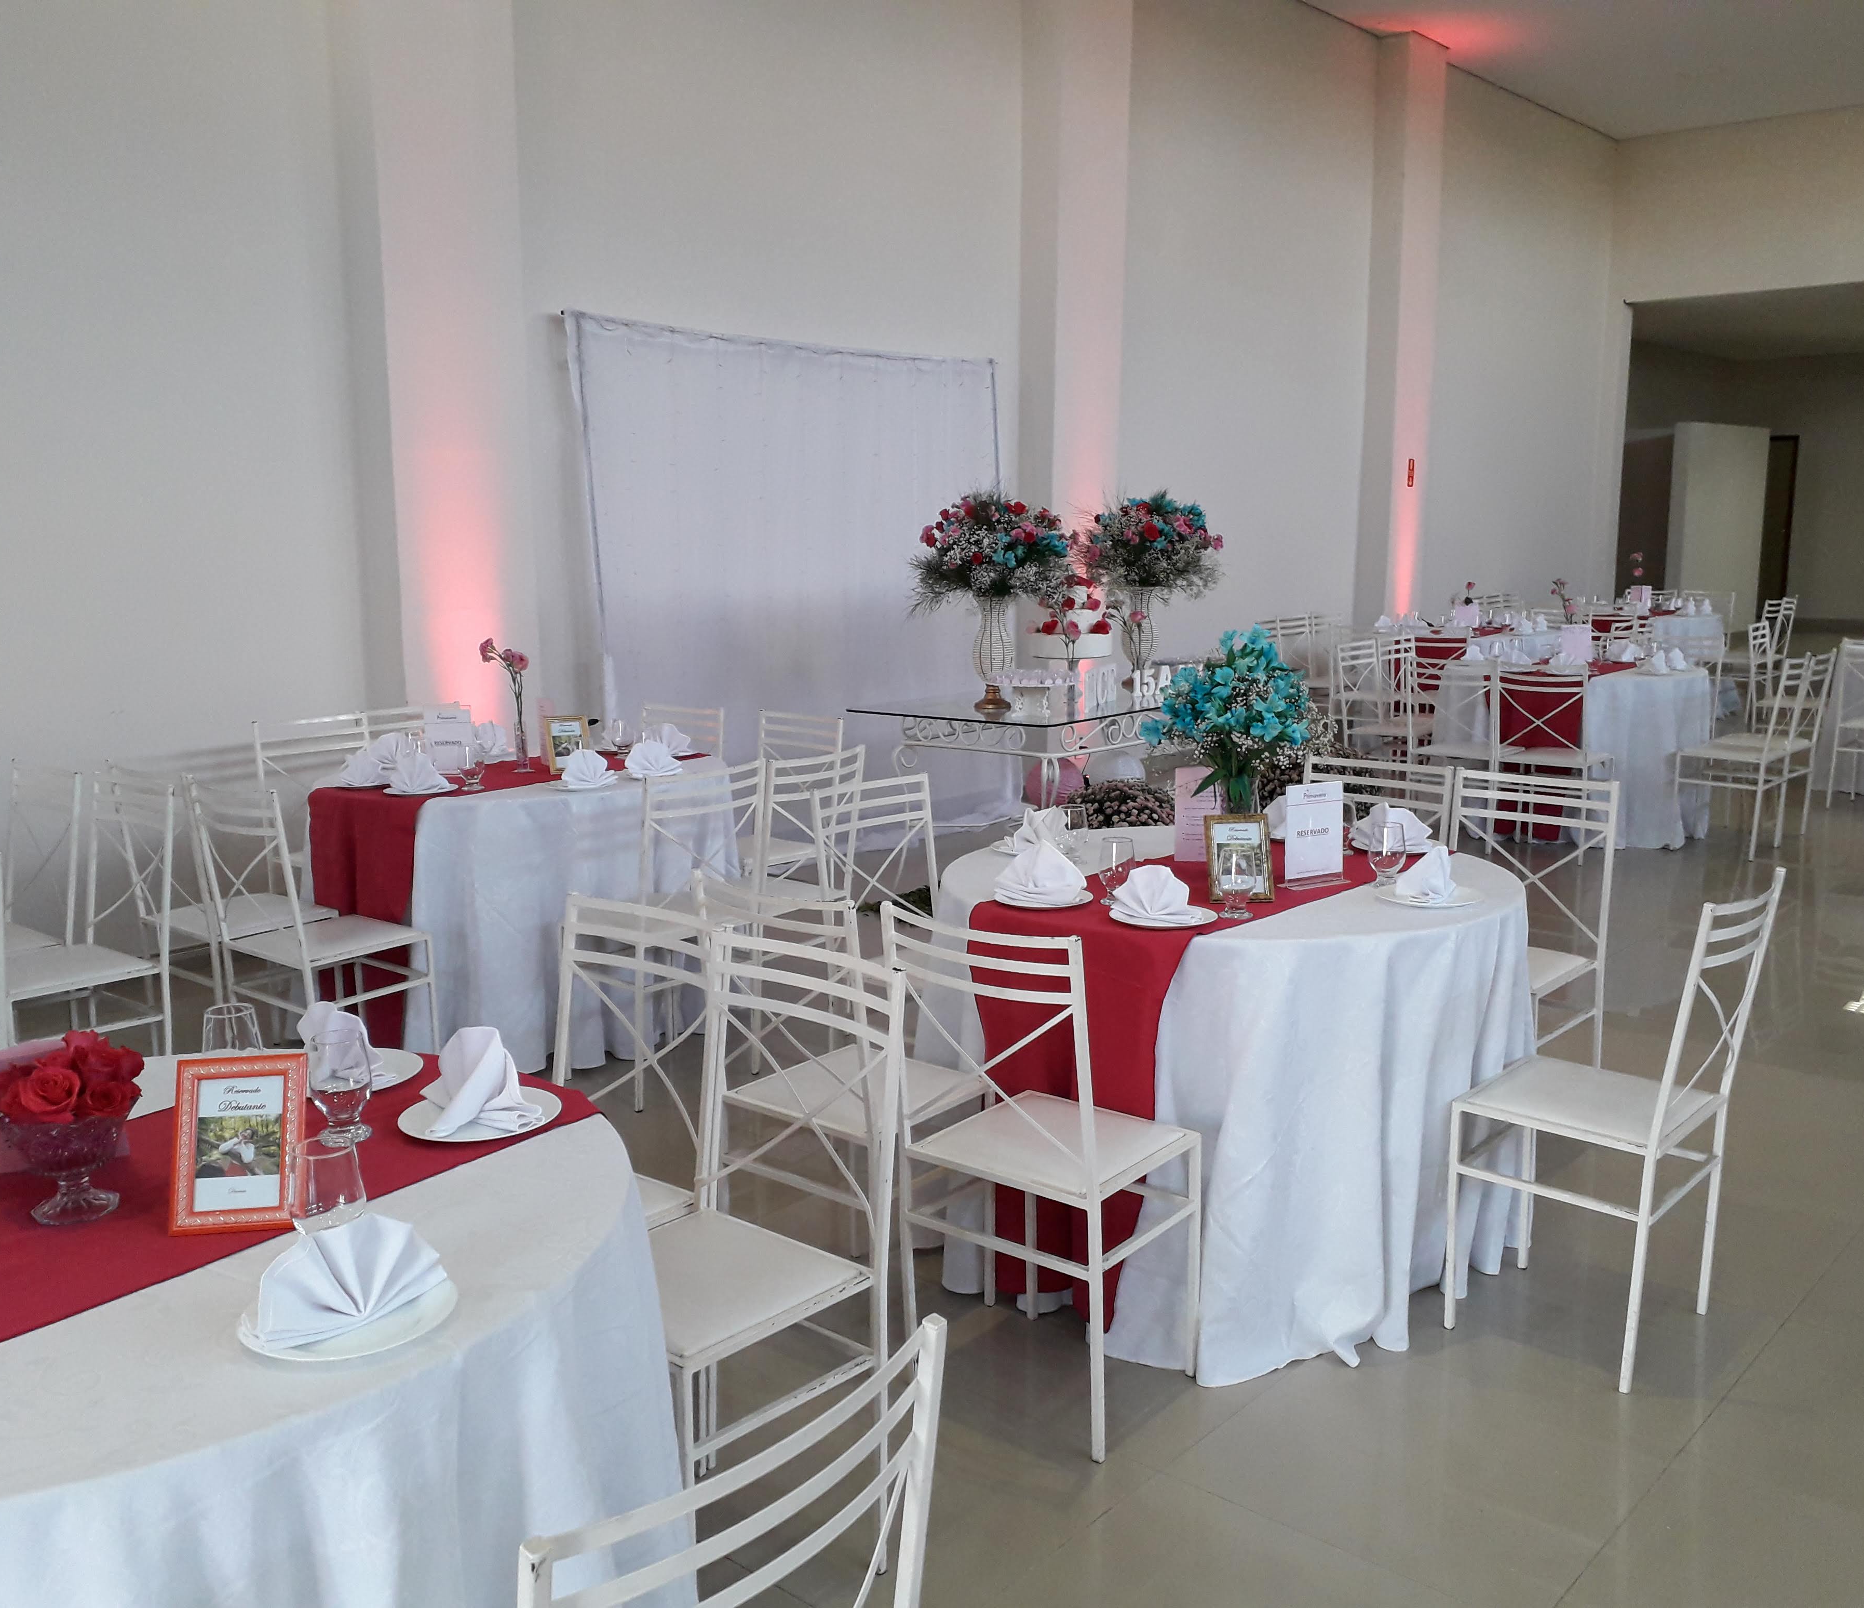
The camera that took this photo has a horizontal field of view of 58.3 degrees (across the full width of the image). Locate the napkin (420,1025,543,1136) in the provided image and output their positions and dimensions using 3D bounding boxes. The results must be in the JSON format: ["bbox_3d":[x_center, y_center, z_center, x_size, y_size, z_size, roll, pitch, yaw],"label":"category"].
[{"bbox_3d":[-0.579,0.346,2.144,0.135,0.110,0.148,-8,12,-38],"label":"napkin"}]

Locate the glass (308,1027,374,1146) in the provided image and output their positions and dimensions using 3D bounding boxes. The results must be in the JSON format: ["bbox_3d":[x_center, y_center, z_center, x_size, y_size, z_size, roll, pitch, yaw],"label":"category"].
[{"bbox_3d":[-0.713,0.342,2.026,0.076,0.127,0.076,0,10,0],"label":"glass"}]

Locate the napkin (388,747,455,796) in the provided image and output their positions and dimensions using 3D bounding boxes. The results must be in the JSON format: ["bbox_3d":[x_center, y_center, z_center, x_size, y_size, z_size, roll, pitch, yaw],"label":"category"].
[{"bbox_3d":[-1.400,-0.102,4.586,0.165,0.107,0.105,0,10,-2],"label":"napkin"}]

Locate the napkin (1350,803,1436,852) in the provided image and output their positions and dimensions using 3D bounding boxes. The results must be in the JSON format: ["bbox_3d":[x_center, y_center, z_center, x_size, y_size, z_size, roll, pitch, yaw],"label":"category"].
[{"bbox_3d":[1.050,0.044,3.798,0.177,0.098,0.121,9,13,44],"label":"napkin"}]

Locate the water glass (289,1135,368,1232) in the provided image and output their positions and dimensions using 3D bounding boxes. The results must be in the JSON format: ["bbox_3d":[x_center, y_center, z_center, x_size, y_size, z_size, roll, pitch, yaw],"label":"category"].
[{"bbox_3d":[-0.600,0.403,1.664,0.076,0.127,0.076,0,10,0],"label":"water glass"}]

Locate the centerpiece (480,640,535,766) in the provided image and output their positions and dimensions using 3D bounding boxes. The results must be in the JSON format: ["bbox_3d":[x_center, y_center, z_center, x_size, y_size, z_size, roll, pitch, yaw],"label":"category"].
[{"bbox_3d":[-1.307,-0.305,5.128,0.160,0.410,0.110,0,10,0],"label":"centerpiece"}]

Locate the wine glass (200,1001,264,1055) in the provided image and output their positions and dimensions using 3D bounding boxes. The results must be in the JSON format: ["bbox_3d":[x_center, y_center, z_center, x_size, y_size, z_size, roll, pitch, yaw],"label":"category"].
[{"bbox_3d":[-0.871,0.326,2.093,0.077,0.128,0.077,0,10,0],"label":"wine glass"}]

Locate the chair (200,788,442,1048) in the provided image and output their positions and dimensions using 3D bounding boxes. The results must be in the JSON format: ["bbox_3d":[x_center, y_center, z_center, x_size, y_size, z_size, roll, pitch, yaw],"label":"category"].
[{"bbox_3d":[-1.580,0.364,4.329,0.400,0.904,0.451,8,13,40],"label":"chair"}]

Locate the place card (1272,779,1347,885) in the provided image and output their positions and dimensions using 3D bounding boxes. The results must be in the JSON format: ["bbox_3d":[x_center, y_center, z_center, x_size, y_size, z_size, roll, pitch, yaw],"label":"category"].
[{"bbox_3d":[0.807,0.063,3.558,0.155,0.206,0.055,-5,11,-27],"label":"place card"}]

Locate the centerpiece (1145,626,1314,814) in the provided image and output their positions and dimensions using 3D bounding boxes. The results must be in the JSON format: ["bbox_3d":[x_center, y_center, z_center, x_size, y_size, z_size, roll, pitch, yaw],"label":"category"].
[{"bbox_3d":[0.674,-0.129,3.752,0.380,0.530,0.360,0,10,0],"label":"centerpiece"}]

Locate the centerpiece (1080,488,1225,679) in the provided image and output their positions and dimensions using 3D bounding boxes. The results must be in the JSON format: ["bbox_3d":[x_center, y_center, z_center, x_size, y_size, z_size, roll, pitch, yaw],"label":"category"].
[{"bbox_3d":[0.941,-0.915,7.185,0.610,0.840,0.580,2,10,10],"label":"centerpiece"}]

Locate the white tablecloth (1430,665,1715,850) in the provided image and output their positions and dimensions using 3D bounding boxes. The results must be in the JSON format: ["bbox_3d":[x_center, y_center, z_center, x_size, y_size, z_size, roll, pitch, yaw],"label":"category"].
[{"bbox_3d":[3.238,-0.291,8.471,1.356,0.797,1.356,7,12,37],"label":"white tablecloth"}]

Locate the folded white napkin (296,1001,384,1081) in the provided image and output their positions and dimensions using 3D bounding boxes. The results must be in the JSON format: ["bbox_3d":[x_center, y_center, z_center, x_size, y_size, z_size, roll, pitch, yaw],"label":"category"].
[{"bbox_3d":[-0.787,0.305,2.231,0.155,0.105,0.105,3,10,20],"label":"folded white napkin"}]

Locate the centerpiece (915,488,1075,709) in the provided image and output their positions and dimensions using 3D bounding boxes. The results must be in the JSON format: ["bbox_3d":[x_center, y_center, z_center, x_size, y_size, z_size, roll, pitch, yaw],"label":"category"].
[{"bbox_3d":[0.250,-0.828,6.779,0.640,0.875,0.600,0,10,0],"label":"centerpiece"}]

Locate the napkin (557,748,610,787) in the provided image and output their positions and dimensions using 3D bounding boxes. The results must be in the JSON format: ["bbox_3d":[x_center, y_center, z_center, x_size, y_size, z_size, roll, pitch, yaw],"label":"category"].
[{"bbox_3d":[-1.008,-0.110,4.830,0.155,0.100,0.130,-4,10,-20],"label":"napkin"}]

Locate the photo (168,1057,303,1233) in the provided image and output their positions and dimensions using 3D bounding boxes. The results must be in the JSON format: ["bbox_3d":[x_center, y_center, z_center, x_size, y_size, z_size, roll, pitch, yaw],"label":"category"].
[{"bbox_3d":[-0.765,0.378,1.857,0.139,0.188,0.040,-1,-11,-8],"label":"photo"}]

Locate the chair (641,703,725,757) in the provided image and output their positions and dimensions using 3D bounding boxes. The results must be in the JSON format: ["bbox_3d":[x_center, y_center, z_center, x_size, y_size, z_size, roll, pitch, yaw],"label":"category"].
[{"bbox_3d":[-0.992,0.139,5.733,0.400,0.904,0.451,8,12,38],"label":"chair"}]

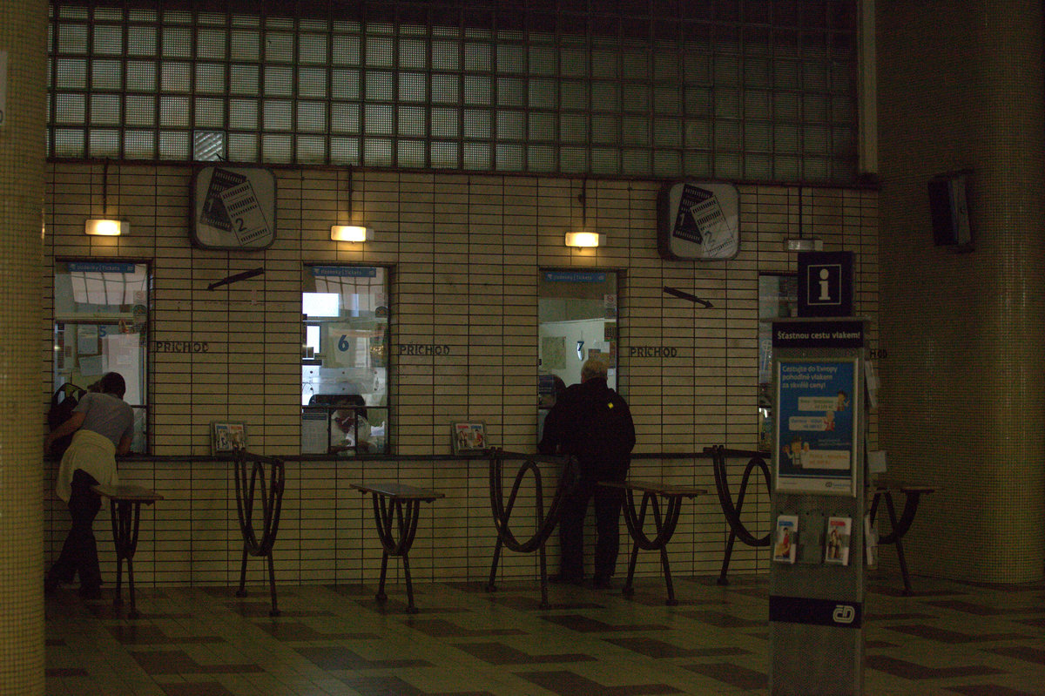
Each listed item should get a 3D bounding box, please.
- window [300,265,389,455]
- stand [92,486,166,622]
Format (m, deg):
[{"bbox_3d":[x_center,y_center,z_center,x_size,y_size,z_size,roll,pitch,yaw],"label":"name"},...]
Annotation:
[{"bbox_3d":[-1.308,0.086,14.561,0.672,1.411,0.130,1,-1,-16],"label":"window"},{"bbox_3d":[-2.520,1.290,12.545,0.325,0.775,1.310,1,-2,-17],"label":"stand"}]

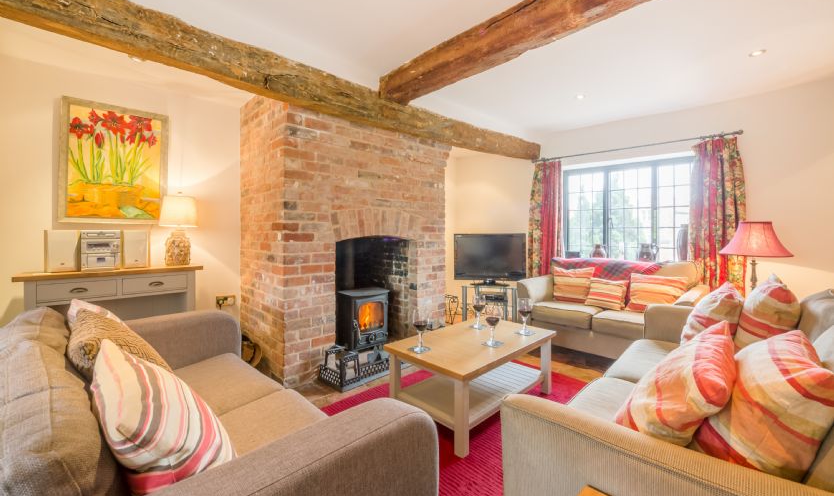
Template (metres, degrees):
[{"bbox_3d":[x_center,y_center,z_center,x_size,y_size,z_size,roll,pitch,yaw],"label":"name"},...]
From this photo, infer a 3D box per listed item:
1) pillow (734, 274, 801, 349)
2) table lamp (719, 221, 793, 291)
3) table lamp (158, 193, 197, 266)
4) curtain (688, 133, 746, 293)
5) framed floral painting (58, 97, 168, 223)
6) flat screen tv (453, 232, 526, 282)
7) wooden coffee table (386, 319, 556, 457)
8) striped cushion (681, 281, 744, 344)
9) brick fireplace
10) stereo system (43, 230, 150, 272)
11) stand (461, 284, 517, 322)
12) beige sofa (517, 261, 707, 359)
[{"bbox_3d":[1.843,0.360,1.720,0.170,0.420,0.420,19,11,28],"label":"pillow"},{"bbox_3d":[2.571,0.104,2.465,0.390,0.600,0.390,-1,2,-44],"label":"table lamp"},{"bbox_3d":[-1.812,-0.144,2.462,0.230,0.554,0.230,-1,2,-44],"label":"table lamp"},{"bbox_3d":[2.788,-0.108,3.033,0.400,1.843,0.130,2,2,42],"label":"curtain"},{"bbox_3d":[-2.160,-0.593,2.349,0.575,0.850,0.040,-1,2,-44],"label":"framed floral painting"},{"bbox_3d":[0.903,0.123,3.994,0.881,0.591,0.120,0,1,10],"label":"flat screen tv"},{"bbox_3d":[0.378,0.785,2.081,1.025,0.406,0.584,-1,2,-44],"label":"wooden coffee table"},{"bbox_3d":[1.504,0.401,1.674,0.170,0.420,0.430,34,13,28],"label":"striped cushion"},{"bbox_3d":[-0.646,-0.115,3.272,1.789,2.142,0.978,-1,2,-44],"label":"brick fireplace"},{"bbox_3d":[-2.163,0.013,2.225,0.507,0.262,0.200,-1,2,-44],"label":"stereo system"},{"bbox_3d":[0.914,0.696,4.035,0.670,0.487,0.410,0,1,10],"label":"stand"},{"bbox_3d":[1.864,0.573,3.180,1.460,0.870,0.900,2,2,42],"label":"beige sofa"}]

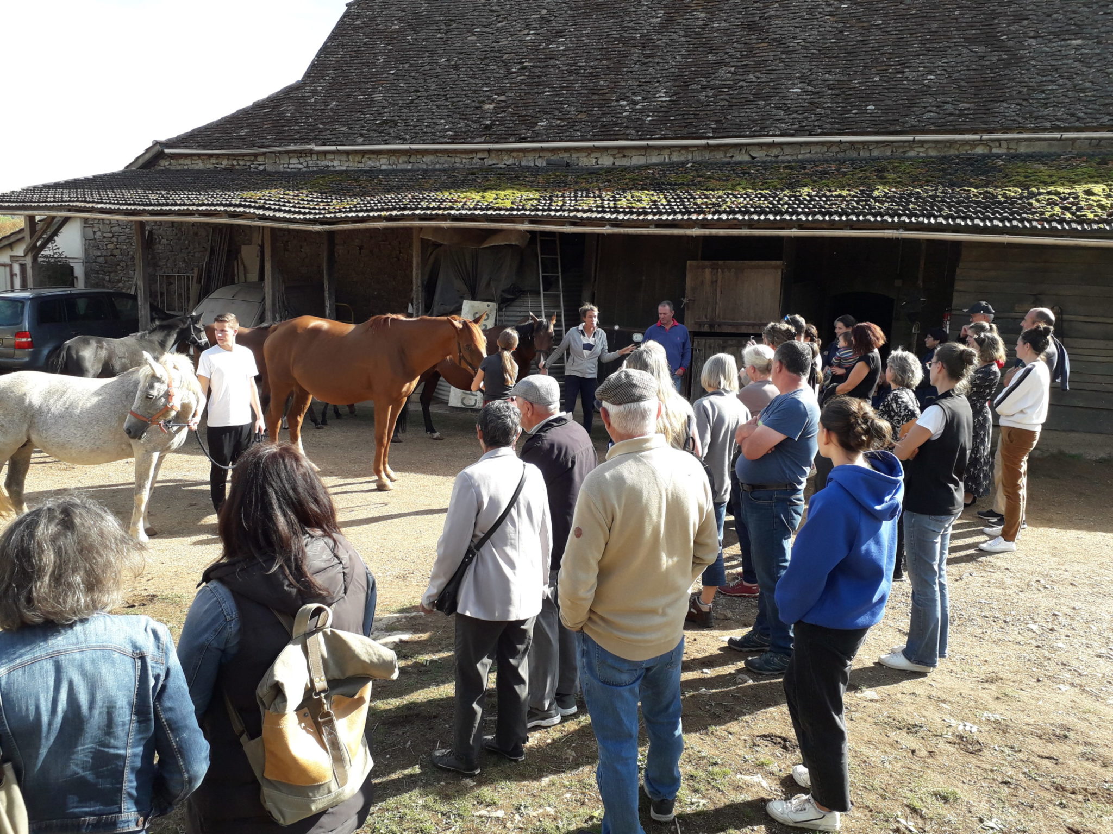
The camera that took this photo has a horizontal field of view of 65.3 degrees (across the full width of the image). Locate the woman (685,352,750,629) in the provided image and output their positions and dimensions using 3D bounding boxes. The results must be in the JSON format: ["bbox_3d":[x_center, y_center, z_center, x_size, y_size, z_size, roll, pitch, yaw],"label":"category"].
[{"bbox_3d":[0.904,0.439,5.208,0.470,1.630,0.380,-4,11,-27],"label":"woman"}]

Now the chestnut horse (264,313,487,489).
[{"bbox_3d":[-1.756,-0.181,8.324,2.300,1.670,0.600,4,10,14],"label":"chestnut horse"}]

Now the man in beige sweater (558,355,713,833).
[{"bbox_3d":[0.290,0.718,3.227,0.580,1.750,0.420,0,10,-8],"label":"man in beige sweater"}]

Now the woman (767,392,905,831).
[{"bbox_3d":[1.064,0.749,3.385,0.480,1.660,0.480,10,13,41],"label":"woman"}]

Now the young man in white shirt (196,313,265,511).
[{"bbox_3d":[-2.595,0.032,6.900,0.530,1.720,0.320,-1,10,-10],"label":"young man in white shirt"}]

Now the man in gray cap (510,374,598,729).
[{"bbox_3d":[-0.016,0.608,4.075,0.460,1.660,0.500,7,12,31],"label":"man in gray cap"}]

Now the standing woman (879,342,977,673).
[{"bbox_3d":[1.985,0.521,4.621,0.440,1.710,0.480,8,12,34],"label":"standing woman"}]

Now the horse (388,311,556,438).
[{"bbox_3d":[-0.987,-0.467,10.416,2.000,1.530,0.550,2,10,8],"label":"horse"}]

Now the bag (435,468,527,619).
[{"bbox_3d":[-0.323,0.494,3.685,0.380,0.610,0.300,2,10,5],"label":"bag"}]

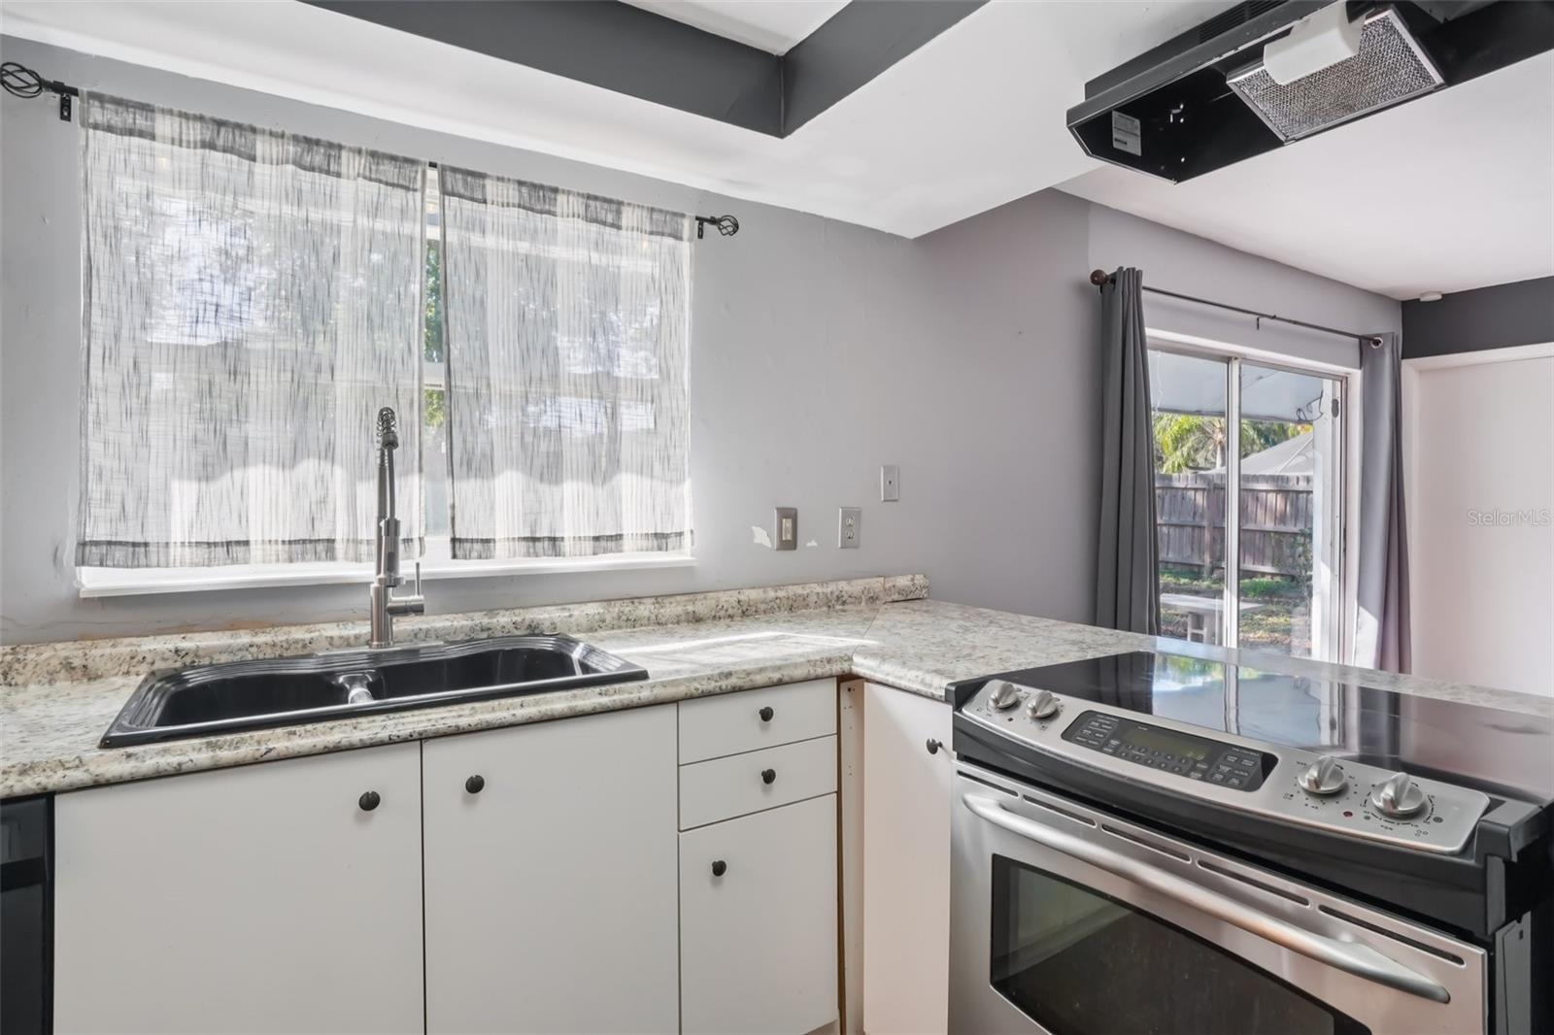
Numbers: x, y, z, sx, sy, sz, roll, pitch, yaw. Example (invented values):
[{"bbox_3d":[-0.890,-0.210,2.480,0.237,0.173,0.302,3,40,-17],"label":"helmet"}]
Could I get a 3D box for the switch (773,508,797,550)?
[{"bbox_3d":[0.029,0.036,2.348,0.082,0.130,0.014,-1,1,-32],"label":"switch"}]

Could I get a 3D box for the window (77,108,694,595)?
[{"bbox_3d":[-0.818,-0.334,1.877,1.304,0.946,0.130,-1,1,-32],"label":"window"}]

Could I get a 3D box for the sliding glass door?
[{"bbox_3d":[2.372,0.162,3.954,2.300,2.000,0.110,-1,2,-32],"label":"sliding glass door"}]

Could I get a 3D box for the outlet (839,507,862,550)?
[{"bbox_3d":[0.234,0.034,2.478,0.084,0.130,0.012,-1,1,-32],"label":"outlet"}]

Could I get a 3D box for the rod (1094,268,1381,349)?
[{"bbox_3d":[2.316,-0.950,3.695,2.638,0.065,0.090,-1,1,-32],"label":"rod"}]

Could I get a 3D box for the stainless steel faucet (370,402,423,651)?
[{"bbox_3d":[-0.779,0.025,1.613,0.115,0.505,0.270,-1,1,-32],"label":"stainless steel faucet"}]

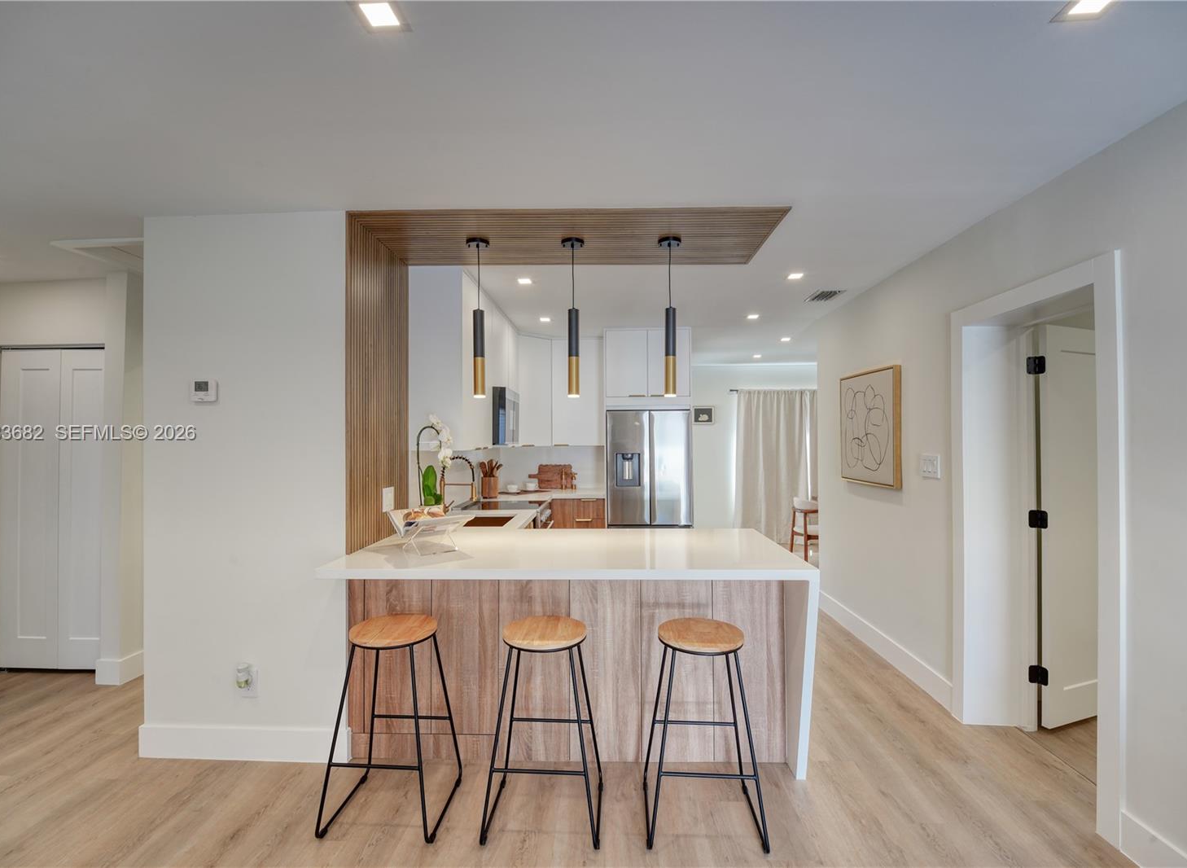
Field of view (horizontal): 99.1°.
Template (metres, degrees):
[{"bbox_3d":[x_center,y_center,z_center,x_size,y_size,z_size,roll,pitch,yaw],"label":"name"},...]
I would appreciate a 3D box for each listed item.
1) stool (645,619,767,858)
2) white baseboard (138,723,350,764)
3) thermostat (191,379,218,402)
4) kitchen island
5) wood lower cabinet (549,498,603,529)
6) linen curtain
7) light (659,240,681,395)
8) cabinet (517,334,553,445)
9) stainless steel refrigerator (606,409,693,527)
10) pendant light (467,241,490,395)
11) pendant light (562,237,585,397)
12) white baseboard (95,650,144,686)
[{"bbox_3d":[0.412,1.107,1.930,0.410,0.690,0.345,0,-1,3],"label":"stool"},{"bbox_3d":[-1.559,1.379,2.271,0.960,0.163,0.020,0,0,1],"label":"white baseboard"},{"bbox_3d":[-1.755,-0.196,2.279,0.106,0.102,0.028,0,-1,3],"label":"thermostat"},{"bbox_3d":[-0.097,0.998,2.460,1.989,0.914,0.934,0,0,1],"label":"kitchen island"},{"bbox_3d":[-0.135,1.052,5.073,0.509,0.870,0.600,0,-1,2],"label":"wood lower cabinet"},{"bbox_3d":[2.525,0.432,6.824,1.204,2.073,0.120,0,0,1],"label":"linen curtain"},{"bbox_3d":[0.397,-0.598,2.608,0.117,0.810,0.117,0,0,1],"label":"light"},{"bbox_3d":[-0.682,-0.405,5.038,0.400,1.055,0.400,0,-1,-41],"label":"cabinet"},{"bbox_3d":[0.509,0.631,4.886,0.764,1.682,0.760,0,0,1],"label":"stainless steel refrigerator"},{"bbox_3d":[-0.578,-0.585,2.560,0.117,0.787,0.117,0,-1,2],"label":"pendant light"},{"bbox_3d":[-0.100,-0.581,2.545,0.117,0.782,0.117,0,-1,2],"label":"pendant light"},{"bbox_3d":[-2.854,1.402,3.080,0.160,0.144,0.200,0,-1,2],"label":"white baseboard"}]

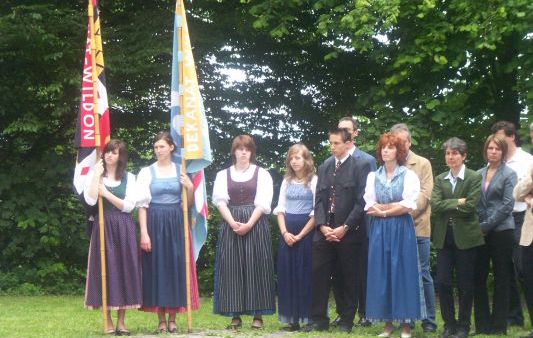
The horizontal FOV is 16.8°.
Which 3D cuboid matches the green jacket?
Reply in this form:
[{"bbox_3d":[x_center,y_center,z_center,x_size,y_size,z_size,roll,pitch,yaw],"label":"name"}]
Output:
[{"bbox_3d":[1.596,0.324,14.980,0.410,0.690,0.320,0,1,22],"label":"green jacket"}]

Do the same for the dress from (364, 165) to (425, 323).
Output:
[{"bbox_3d":[1.090,0.643,15.350,0.500,1.346,0.440,0,0,20],"label":"dress"}]

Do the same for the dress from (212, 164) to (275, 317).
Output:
[{"bbox_3d":[-0.197,0.627,15.800,0.540,1.350,0.420,0,1,0],"label":"dress"}]

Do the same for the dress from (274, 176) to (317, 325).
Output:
[{"bbox_3d":[0.265,0.704,15.650,0.420,1.294,0.360,0,1,13],"label":"dress"}]

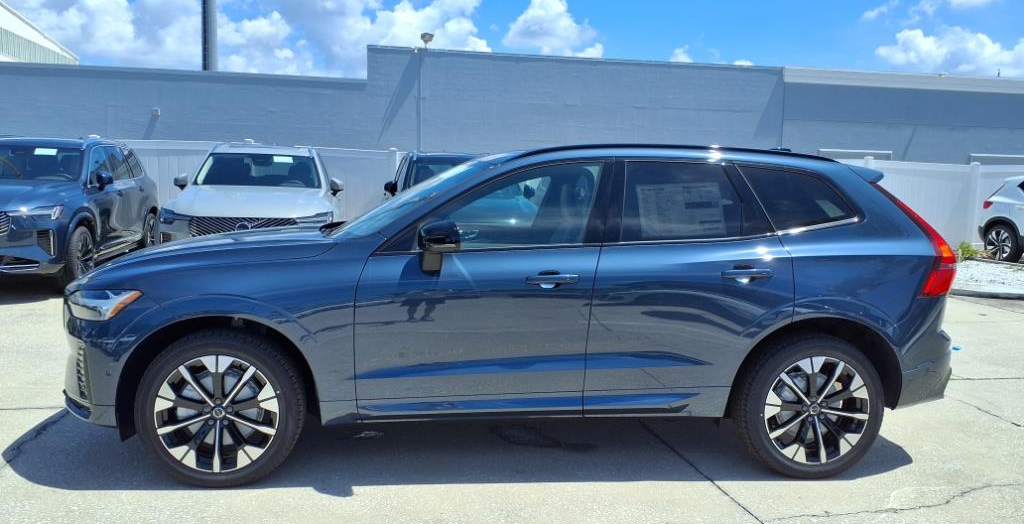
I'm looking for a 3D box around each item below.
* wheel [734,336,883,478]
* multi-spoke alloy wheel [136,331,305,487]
[{"bbox_3d":[1.496,0.715,4.050,0.738,0.738,0.255,1,4,-6],"label":"wheel"},{"bbox_3d":[-1.354,0.678,3.758,0.738,0.738,0.255,1,4,-6],"label":"multi-spoke alloy wheel"}]

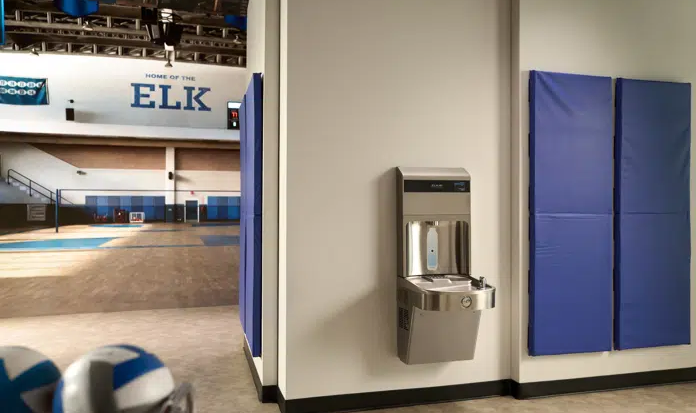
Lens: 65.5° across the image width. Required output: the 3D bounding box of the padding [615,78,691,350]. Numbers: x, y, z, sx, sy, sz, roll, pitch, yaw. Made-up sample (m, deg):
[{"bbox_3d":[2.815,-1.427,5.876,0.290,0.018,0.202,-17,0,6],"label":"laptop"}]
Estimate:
[{"bbox_3d":[2.151,0.054,3.806,0.592,1.859,0.057,0,0,-15],"label":"padding"}]

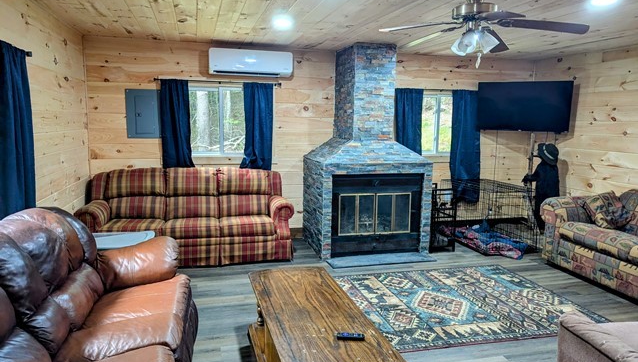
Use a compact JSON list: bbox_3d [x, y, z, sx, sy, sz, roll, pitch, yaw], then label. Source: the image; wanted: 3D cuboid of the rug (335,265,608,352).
[{"bbox_3d":[1.181,1.059,3.997,2.150,0.015,1.510,-1,8,-15],"label":"rug"}]

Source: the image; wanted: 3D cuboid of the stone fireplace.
[{"bbox_3d":[0.584,-0.393,5.479,1.365,2.456,0.960,-1,8,-15],"label":"stone fireplace"}]

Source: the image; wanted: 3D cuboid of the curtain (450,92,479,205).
[{"bbox_3d":[2.057,-0.462,6.296,0.450,1.610,0.100,-1,8,-15],"label":"curtain"}]

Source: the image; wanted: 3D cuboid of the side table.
[{"bbox_3d":[-1.778,0.769,3.916,0.610,0.500,0.500,-1,8,-15],"label":"side table"}]

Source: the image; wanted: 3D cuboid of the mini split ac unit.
[{"bbox_3d":[-0.817,-1.405,5.332,0.998,0.312,0.220,-1,8,-15],"label":"mini split ac unit"}]

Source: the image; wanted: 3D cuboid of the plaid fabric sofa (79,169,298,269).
[{"bbox_3d":[-1.439,0.370,5.036,2.190,0.990,0.870,-1,8,-15],"label":"plaid fabric sofa"}]

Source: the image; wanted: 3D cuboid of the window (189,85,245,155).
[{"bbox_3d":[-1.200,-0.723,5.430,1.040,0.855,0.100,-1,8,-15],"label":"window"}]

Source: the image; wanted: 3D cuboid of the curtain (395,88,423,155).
[{"bbox_3d":[1.190,-0.487,6.052,0.430,1.525,0.100,-1,8,-15],"label":"curtain"}]

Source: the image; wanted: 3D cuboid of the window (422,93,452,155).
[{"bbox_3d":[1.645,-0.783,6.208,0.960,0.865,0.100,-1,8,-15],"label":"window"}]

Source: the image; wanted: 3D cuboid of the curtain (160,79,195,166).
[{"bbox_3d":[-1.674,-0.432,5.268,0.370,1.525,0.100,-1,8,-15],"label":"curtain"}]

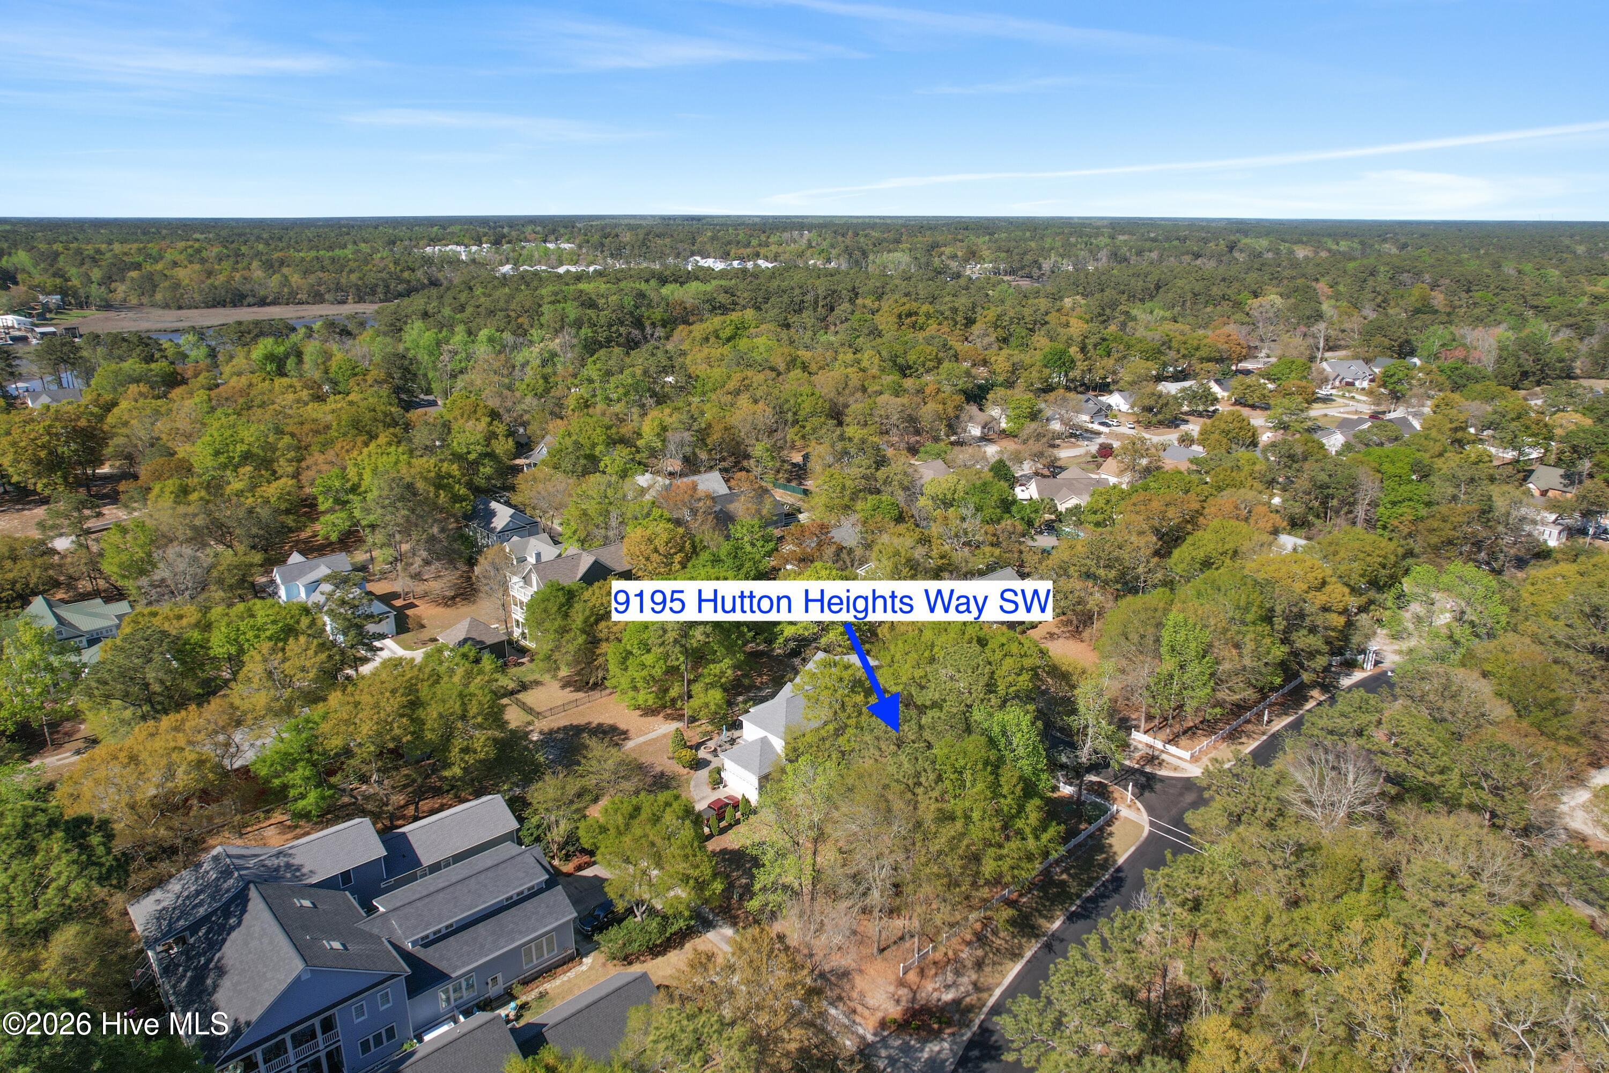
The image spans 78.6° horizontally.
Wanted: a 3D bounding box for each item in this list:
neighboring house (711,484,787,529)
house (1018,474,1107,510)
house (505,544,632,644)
[{"bbox_3d":[-13.250,-5.730,204.910,15.200,7.000,13.800,-13,22,-36],"label":"neighboring house"},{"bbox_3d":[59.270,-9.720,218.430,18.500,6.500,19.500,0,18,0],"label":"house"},{"bbox_3d":[-33.730,7.530,144.710,18.820,11.580,12.060,-15,24,-40],"label":"house"}]

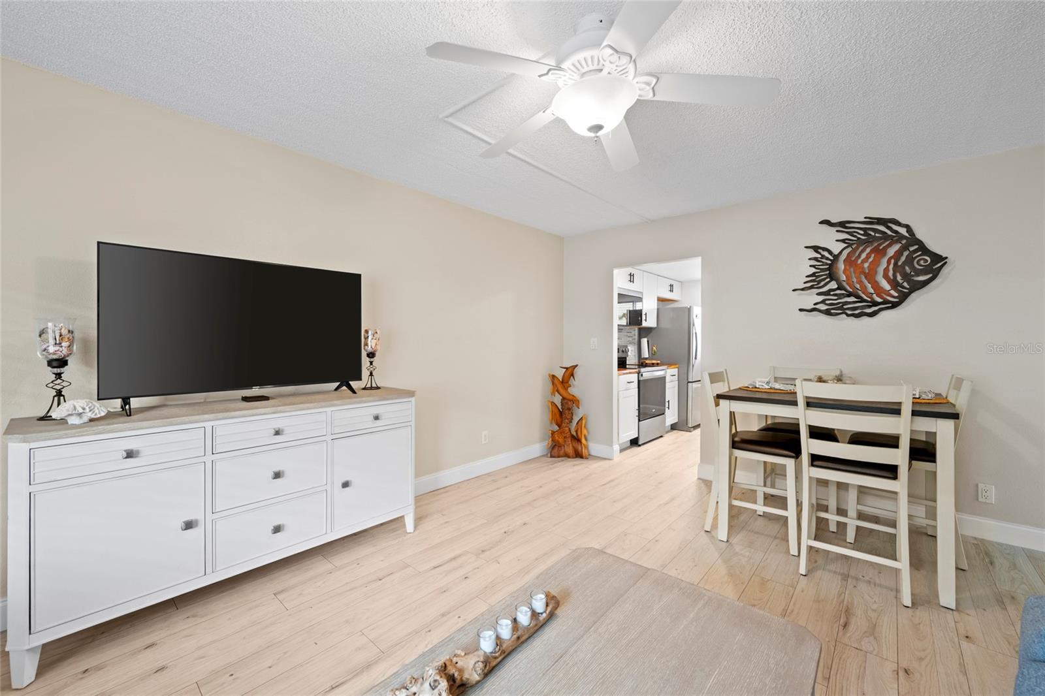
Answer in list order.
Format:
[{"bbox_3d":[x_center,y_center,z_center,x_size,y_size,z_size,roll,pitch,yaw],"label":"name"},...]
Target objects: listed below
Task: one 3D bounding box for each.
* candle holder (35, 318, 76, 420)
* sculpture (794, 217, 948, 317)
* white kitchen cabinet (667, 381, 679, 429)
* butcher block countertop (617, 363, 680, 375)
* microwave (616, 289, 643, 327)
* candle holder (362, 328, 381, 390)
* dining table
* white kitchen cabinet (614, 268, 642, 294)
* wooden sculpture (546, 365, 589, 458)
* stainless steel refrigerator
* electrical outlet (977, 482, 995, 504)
[{"bbox_3d":[-1.988,0.088,1.740,0.118,0.425,0.118,1,1,42],"label":"candle holder"},{"bbox_3d":[2.420,-0.571,2.890,0.840,0.715,0.060,1,1,42],"label":"sculpture"},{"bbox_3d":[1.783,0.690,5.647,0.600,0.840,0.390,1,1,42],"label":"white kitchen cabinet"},{"bbox_3d":[1.371,0.265,5.272,0.635,0.042,1.840,1,1,42],"label":"butcher block countertop"},{"bbox_3d":[1.228,-0.510,5.242,0.380,0.435,0.765,1,1,42],"label":"microwave"},{"bbox_3d":[-1.059,0.081,2.864,0.122,0.430,0.122,1,1,42],"label":"candle holder"},{"bbox_3d":[1.938,0.746,2.579,1.055,0.914,0.980,1,1,42],"label":"dining table"},{"bbox_3d":[1.282,-0.905,5.405,0.320,0.300,0.750,1,1,42],"label":"white kitchen cabinet"},{"bbox_3d":[0.495,0.673,4.438,0.430,0.990,0.270,0,1,-3],"label":"wooden sculpture"},{"bbox_3d":[2.346,0.279,6.129,0.820,1.735,0.800,1,1,42],"label":"stainless steel refrigerator"},{"bbox_3d":[2.897,0.912,2.535,0.070,0.115,0.010,1,1,42],"label":"electrical outlet"}]

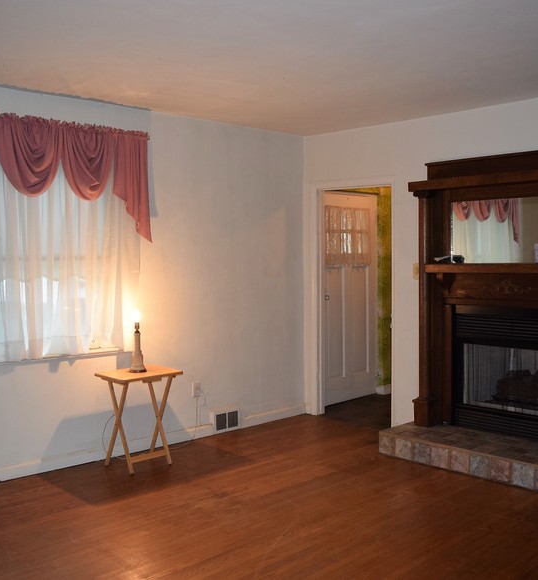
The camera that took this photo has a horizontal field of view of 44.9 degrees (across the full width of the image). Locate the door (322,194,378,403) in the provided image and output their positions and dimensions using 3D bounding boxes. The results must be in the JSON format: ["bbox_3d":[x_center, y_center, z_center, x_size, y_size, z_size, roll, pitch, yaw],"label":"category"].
[{"bbox_3d":[0.807,0.080,6.549,0.899,2.060,0.045,-3,4,-43],"label":"door"}]

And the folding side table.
[{"bbox_3d":[-0.902,0.899,4.547,0.487,0.652,0.366,-3,4,-45],"label":"folding side table"}]

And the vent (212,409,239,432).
[{"bbox_3d":[-0.357,1.089,5.429,0.270,0.175,0.050,-3,4,-43],"label":"vent"}]

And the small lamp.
[{"bbox_3d":[-0.917,0.349,4.555,0.120,0.445,0.120,-3,4,-45],"label":"small lamp"}]

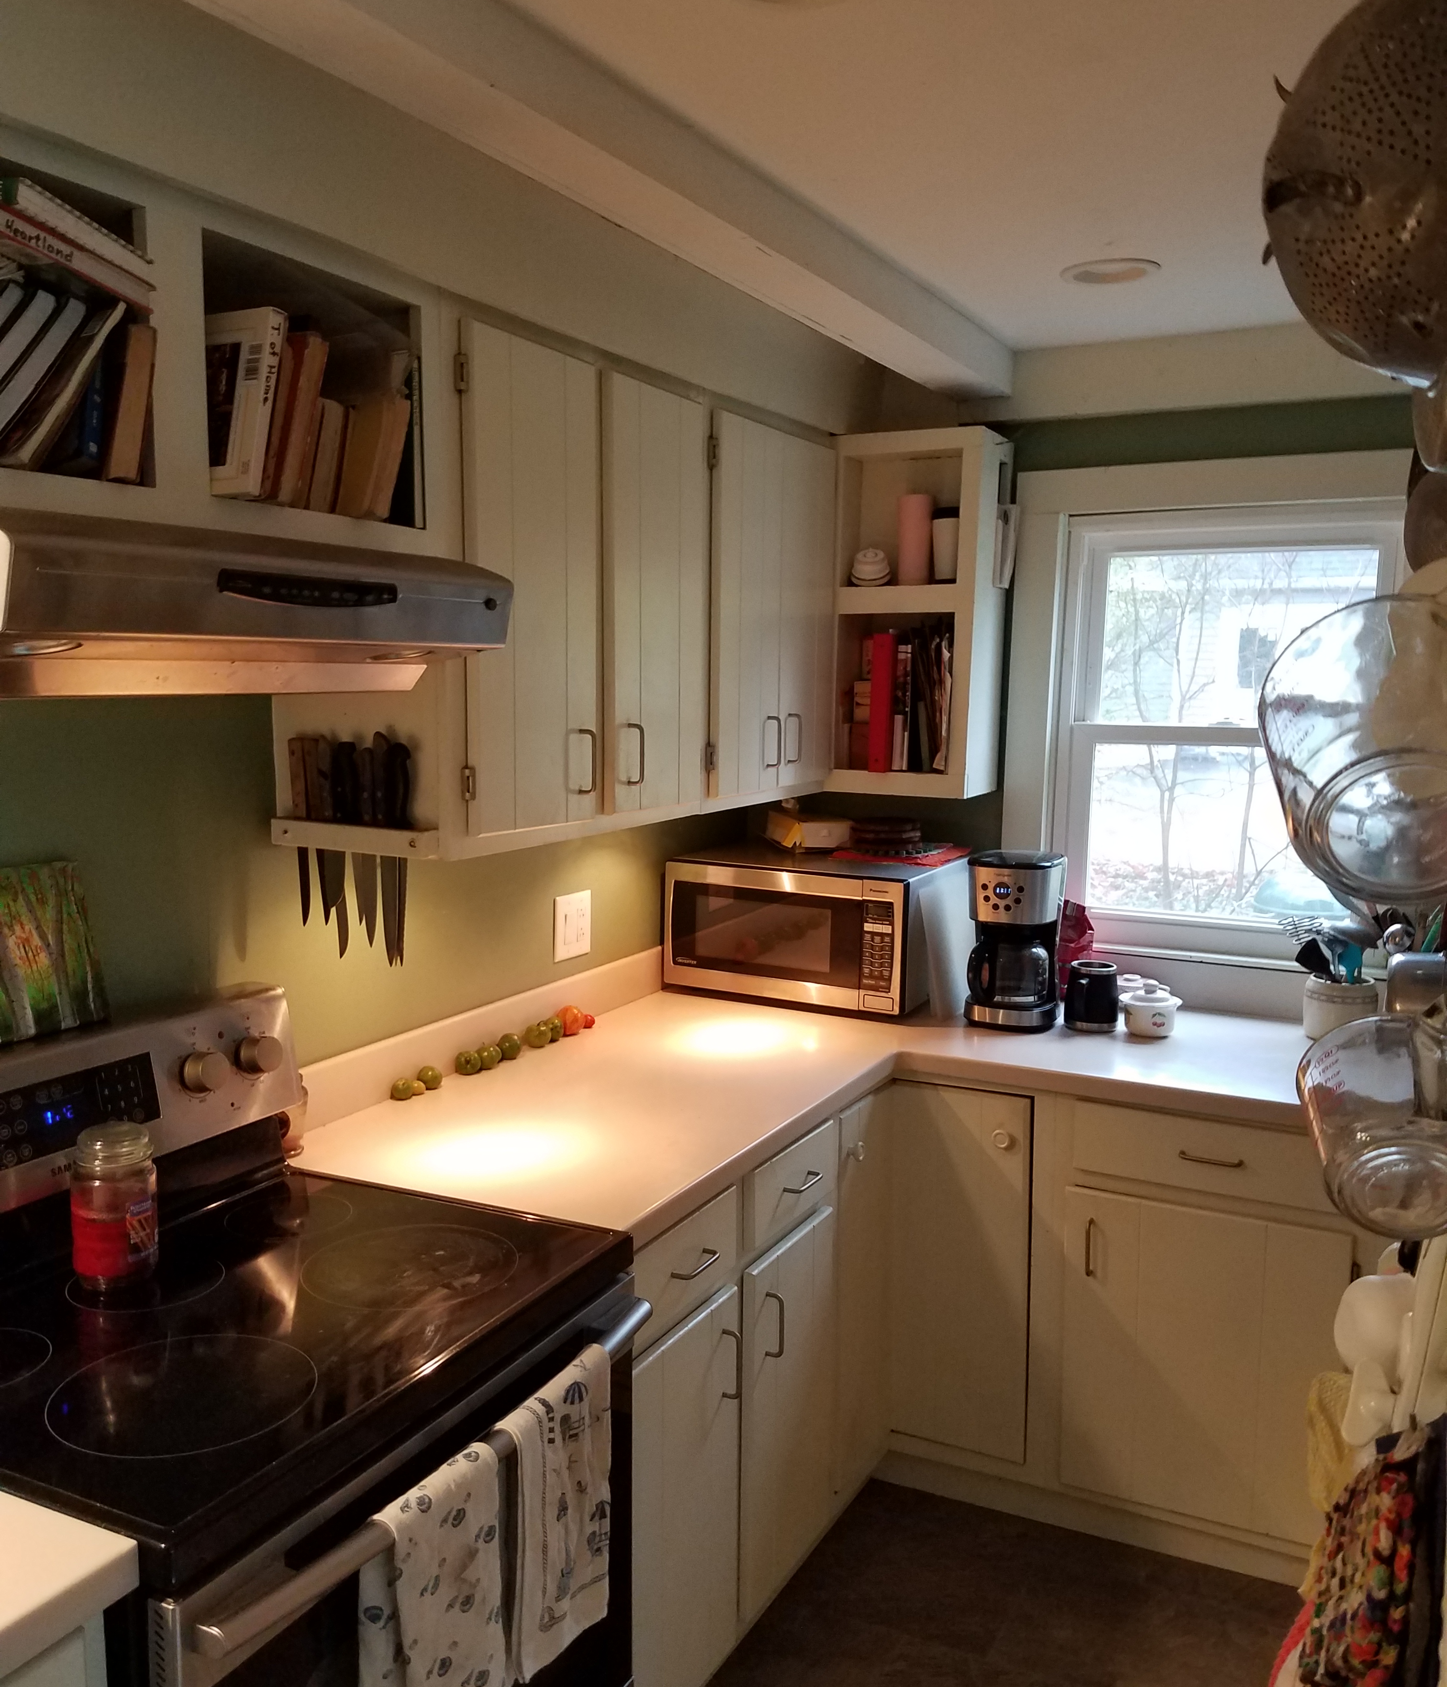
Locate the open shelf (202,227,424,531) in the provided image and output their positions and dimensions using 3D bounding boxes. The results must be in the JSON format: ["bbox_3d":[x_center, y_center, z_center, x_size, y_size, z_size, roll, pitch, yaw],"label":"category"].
[{"bbox_3d":[-0.634,-0.576,1.895,0.300,0.300,0.385,4,8,27],"label":"open shelf"}]

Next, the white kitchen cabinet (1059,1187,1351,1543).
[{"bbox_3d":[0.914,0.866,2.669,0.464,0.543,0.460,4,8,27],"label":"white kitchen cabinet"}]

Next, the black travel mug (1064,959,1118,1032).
[{"bbox_3d":[0.773,0.325,3.048,0.107,0.131,0.141,4,8,30],"label":"black travel mug"}]

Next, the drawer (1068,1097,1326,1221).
[{"bbox_3d":[0.963,0.549,2.802,0.475,0.130,0.400,4,8,27],"label":"drawer"}]

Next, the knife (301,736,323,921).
[{"bbox_3d":[-0.593,-0.018,2.098,0.034,0.271,0.020,4,8,27],"label":"knife"}]

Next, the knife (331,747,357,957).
[{"bbox_3d":[-0.541,0.011,2.075,0.045,0.314,0.022,4,8,27],"label":"knife"}]

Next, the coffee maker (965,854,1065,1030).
[{"bbox_3d":[0.623,0.199,3.047,0.188,0.348,0.205,3,7,23],"label":"coffee maker"}]

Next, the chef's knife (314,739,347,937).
[{"bbox_3d":[-0.583,-0.009,2.156,0.050,0.296,0.020,4,8,27],"label":"chef's knife"}]

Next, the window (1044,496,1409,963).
[{"bbox_3d":[1.101,-0.254,3.194,0.720,0.950,0.100,4,8,27],"label":"window"}]

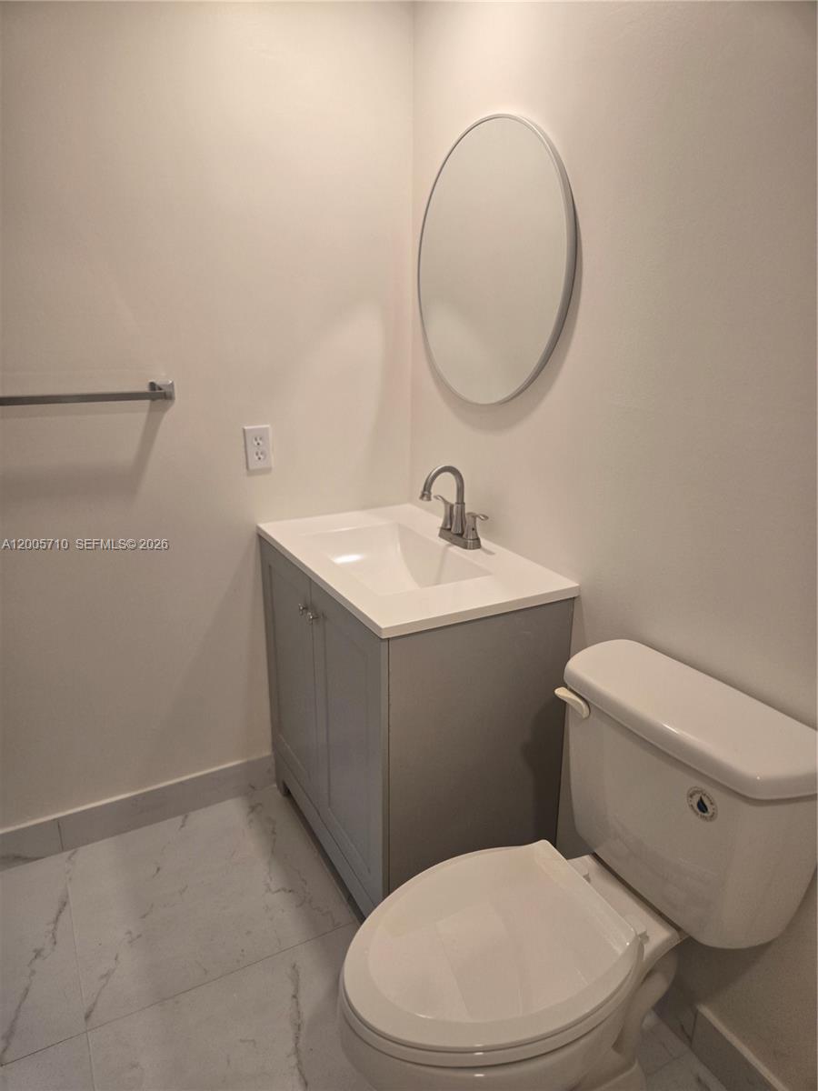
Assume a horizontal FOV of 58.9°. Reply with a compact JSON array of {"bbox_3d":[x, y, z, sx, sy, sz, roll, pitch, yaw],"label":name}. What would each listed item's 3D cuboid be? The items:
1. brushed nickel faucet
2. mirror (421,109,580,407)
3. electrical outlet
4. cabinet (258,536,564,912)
[{"bbox_3d":[0.084,-0.100,1.798,0.137,0.201,0.261,-9,20,-27],"label":"brushed nickel faucet"},{"bbox_3d":[0.177,-0.634,1.665,0.024,0.611,0.611,-9,20,-27],"label":"mirror"},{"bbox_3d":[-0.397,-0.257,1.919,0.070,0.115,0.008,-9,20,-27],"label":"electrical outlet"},{"bbox_3d":[-0.026,0.427,1.895,0.468,0.813,0.752,-9,20,-27],"label":"cabinet"}]

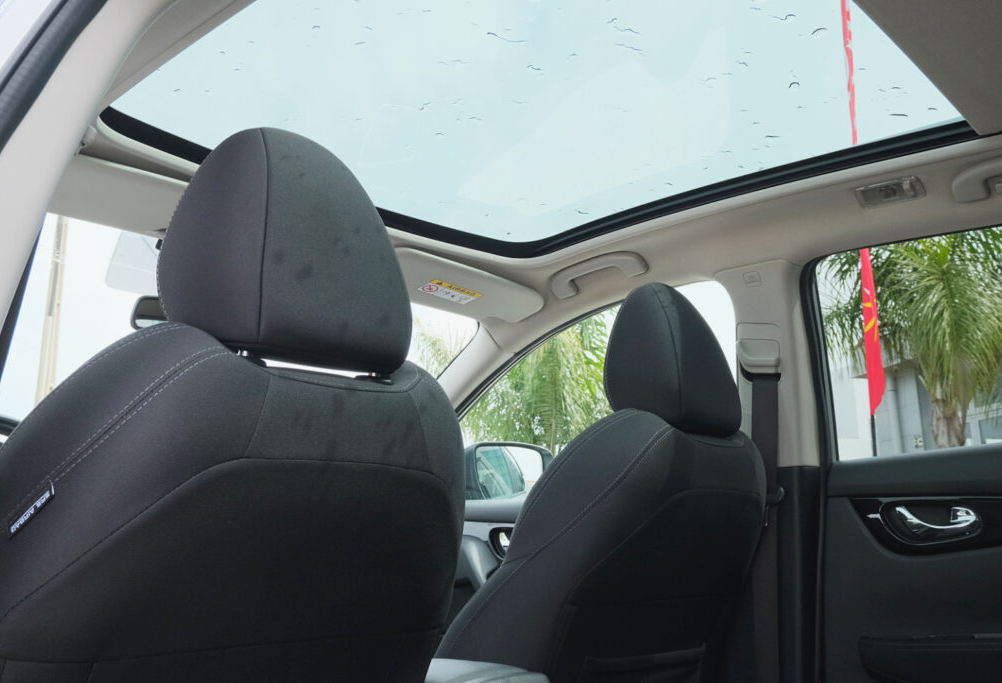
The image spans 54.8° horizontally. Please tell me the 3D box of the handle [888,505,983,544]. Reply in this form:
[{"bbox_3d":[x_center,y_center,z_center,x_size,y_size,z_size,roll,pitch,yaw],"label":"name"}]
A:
[{"bbox_3d":[0.670,0.284,1.498,0.127,0.062,0.035,-9,-14,39],"label":"handle"}]

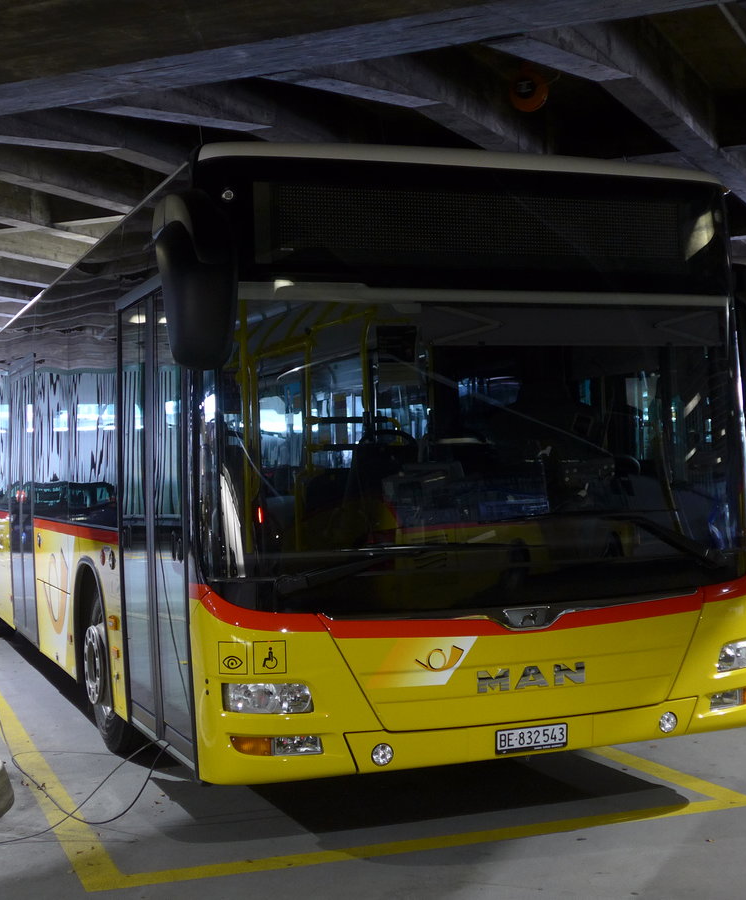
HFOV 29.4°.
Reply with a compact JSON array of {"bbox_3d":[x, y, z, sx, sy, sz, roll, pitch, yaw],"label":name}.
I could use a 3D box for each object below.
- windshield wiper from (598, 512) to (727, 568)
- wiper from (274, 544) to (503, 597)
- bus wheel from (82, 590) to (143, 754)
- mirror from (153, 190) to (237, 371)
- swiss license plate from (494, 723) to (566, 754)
[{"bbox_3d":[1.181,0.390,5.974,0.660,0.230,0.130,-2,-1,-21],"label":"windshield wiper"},{"bbox_3d":[0.085,0.451,5.534,1.000,0.160,0.130,-2,-1,-21],"label":"wiper"},{"bbox_3d":[-1.345,1.133,7.720,0.300,0.960,0.960,-2,-1,-21],"label":"bus wheel"},{"bbox_3d":[-0.630,-0.592,5.079,0.260,0.600,0.220,-2,-1,-21],"label":"mirror"},{"bbox_3d":[0.628,1.142,5.602,0.310,0.095,0.020,-2,-1,-21],"label":"swiss license plate"}]

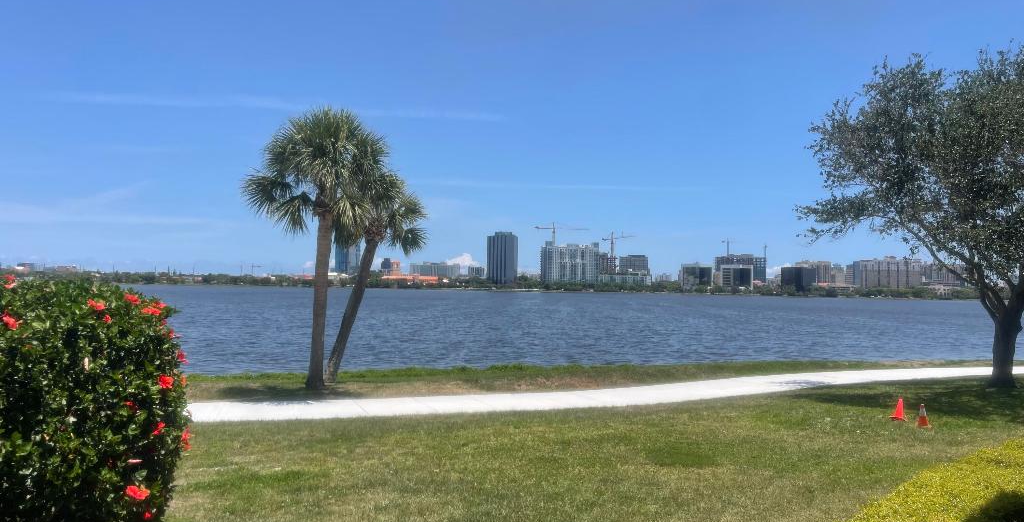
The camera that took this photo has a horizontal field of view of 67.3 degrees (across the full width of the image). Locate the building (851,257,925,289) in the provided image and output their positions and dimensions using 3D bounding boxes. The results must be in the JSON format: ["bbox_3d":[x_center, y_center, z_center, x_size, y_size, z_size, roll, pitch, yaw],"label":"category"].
[{"bbox_3d":[615.174,26.212,1260.000,108.000,56.000,35.000,1,-2,0],"label":"building"}]

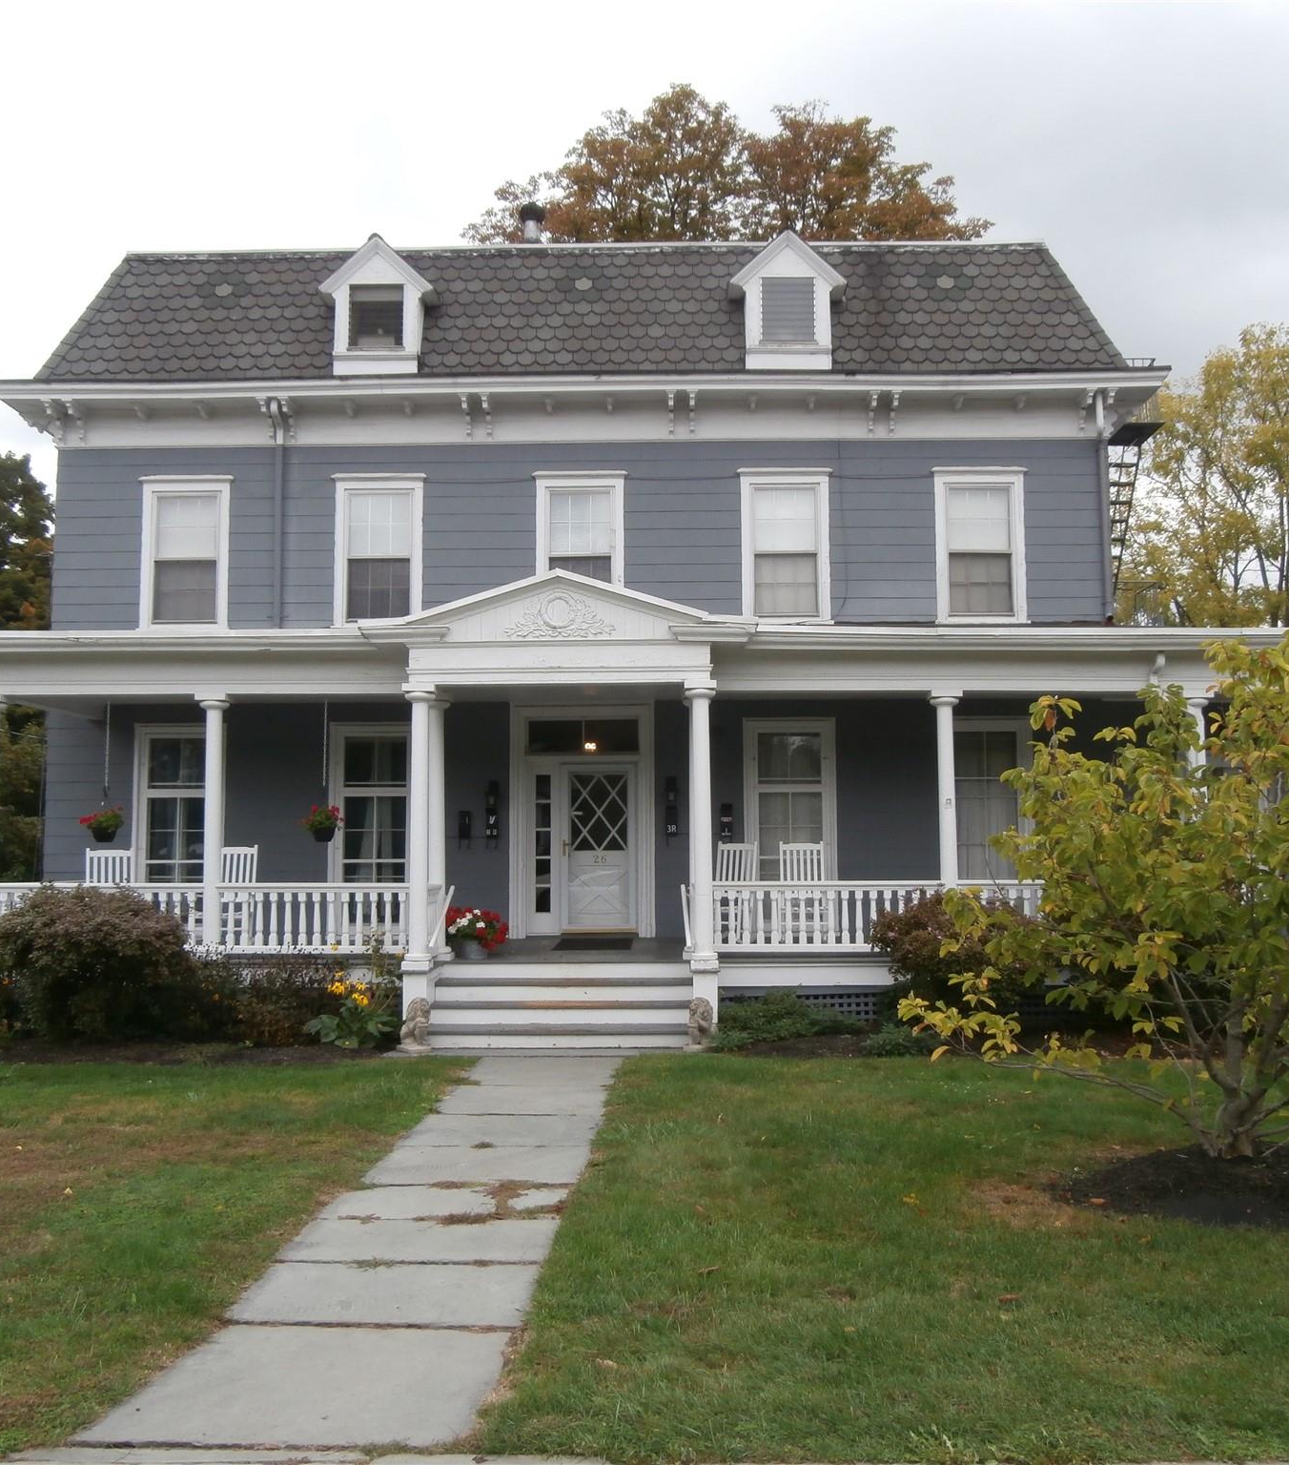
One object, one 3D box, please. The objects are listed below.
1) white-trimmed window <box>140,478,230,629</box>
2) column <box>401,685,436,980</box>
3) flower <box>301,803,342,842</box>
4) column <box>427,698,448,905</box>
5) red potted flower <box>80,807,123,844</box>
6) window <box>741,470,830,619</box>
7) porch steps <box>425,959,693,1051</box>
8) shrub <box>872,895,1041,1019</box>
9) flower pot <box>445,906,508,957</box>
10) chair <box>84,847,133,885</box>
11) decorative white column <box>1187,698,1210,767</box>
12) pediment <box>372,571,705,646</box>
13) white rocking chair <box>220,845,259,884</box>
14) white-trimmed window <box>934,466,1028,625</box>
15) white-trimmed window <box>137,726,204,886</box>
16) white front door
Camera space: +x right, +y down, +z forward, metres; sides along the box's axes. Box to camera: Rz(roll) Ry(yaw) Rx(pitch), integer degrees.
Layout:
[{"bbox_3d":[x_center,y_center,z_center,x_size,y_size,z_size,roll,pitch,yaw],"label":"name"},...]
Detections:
[{"bbox_3d":[-5.660,-2.212,16.672,1.127,1.871,0.150,0,-5,1],"label":"white-trimmed window"},{"bbox_3d":[-2.151,0.906,12.881,0.310,2.760,0.310,0,-5,1],"label":"column"},{"bbox_3d":[-3.421,0.955,14.371,0.464,0.404,0.415,0,-5,1],"label":"flower"},{"bbox_3d":[-2.192,0.971,14.265,0.336,2.762,0.336,0,-5,1],"label":"column"},{"bbox_3d":[-5.902,1.003,14.715,0.471,0.397,0.420,0,-5,1],"label":"red potted flower"},{"bbox_3d":[1.715,-2.282,16.501,1.085,1.852,0.150,0,-5,1],"label":"window"},{"bbox_3d":[-0.766,2.500,12.512,2.442,0.734,0.880,0,-5,1],"label":"porch steps"},{"bbox_3d":[3.021,2.221,12.960,1.685,1.382,1.400,0,-5,1],"label":"shrub"},{"bbox_3d":[-1.655,1.980,13.382,0.641,0.533,0.580,0,-5,1],"label":"flower pot"},{"bbox_3d":[-5.824,1.801,14.692,0.580,1.090,0.820,0,-5,-4],"label":"chair"},{"bbox_3d":[5.787,0.929,14.106,0.336,2.762,0.336,0,-5,1],"label":"decorative white column"},{"bbox_3d":[-0.800,-1.123,12.716,3.448,0.711,0.600,0,-5,1],"label":"pediment"},{"bbox_3d":[-4.739,1.861,15.410,0.593,1.167,0.810,0,-5,1],"label":"white rocking chair"},{"bbox_3d":[4.085,-2.270,16.443,1.124,1.873,0.150,0,-5,1],"label":"white-trimmed window"},{"bbox_3d":[-5.724,1.128,16.655,1.148,2.469,0.158,0,-5,1],"label":"white-trimmed window"},{"bbox_3d":[-0.572,1.432,16.760,0.910,2.060,0.080,0,-5,1],"label":"white front door"}]

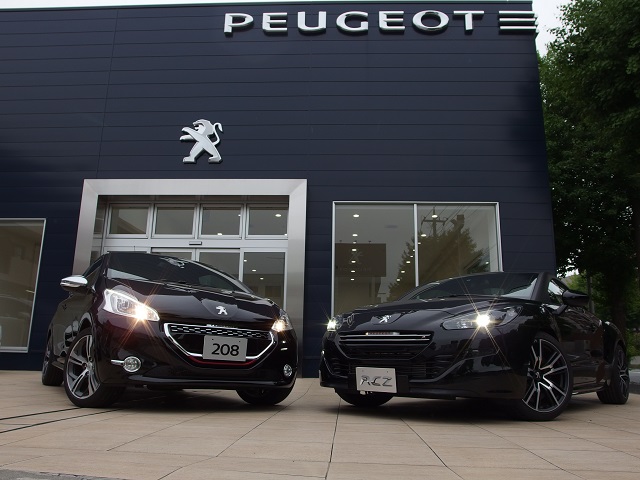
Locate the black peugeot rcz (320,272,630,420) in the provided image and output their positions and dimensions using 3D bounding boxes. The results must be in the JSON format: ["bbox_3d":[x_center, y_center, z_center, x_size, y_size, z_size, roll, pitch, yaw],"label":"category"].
[{"bbox_3d":[1.804,0.987,5.314,1.915,1.352,4.294,-10,-17,40],"label":"black peugeot rcz"}]

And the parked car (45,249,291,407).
[{"bbox_3d":[-1.746,0.873,5.459,1.809,1.460,3.962,9,-15,-32],"label":"parked car"}]

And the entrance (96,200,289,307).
[{"bbox_3d":[-2.421,0.833,9.637,3.616,3.256,0.300,0,-13,3],"label":"entrance"}]

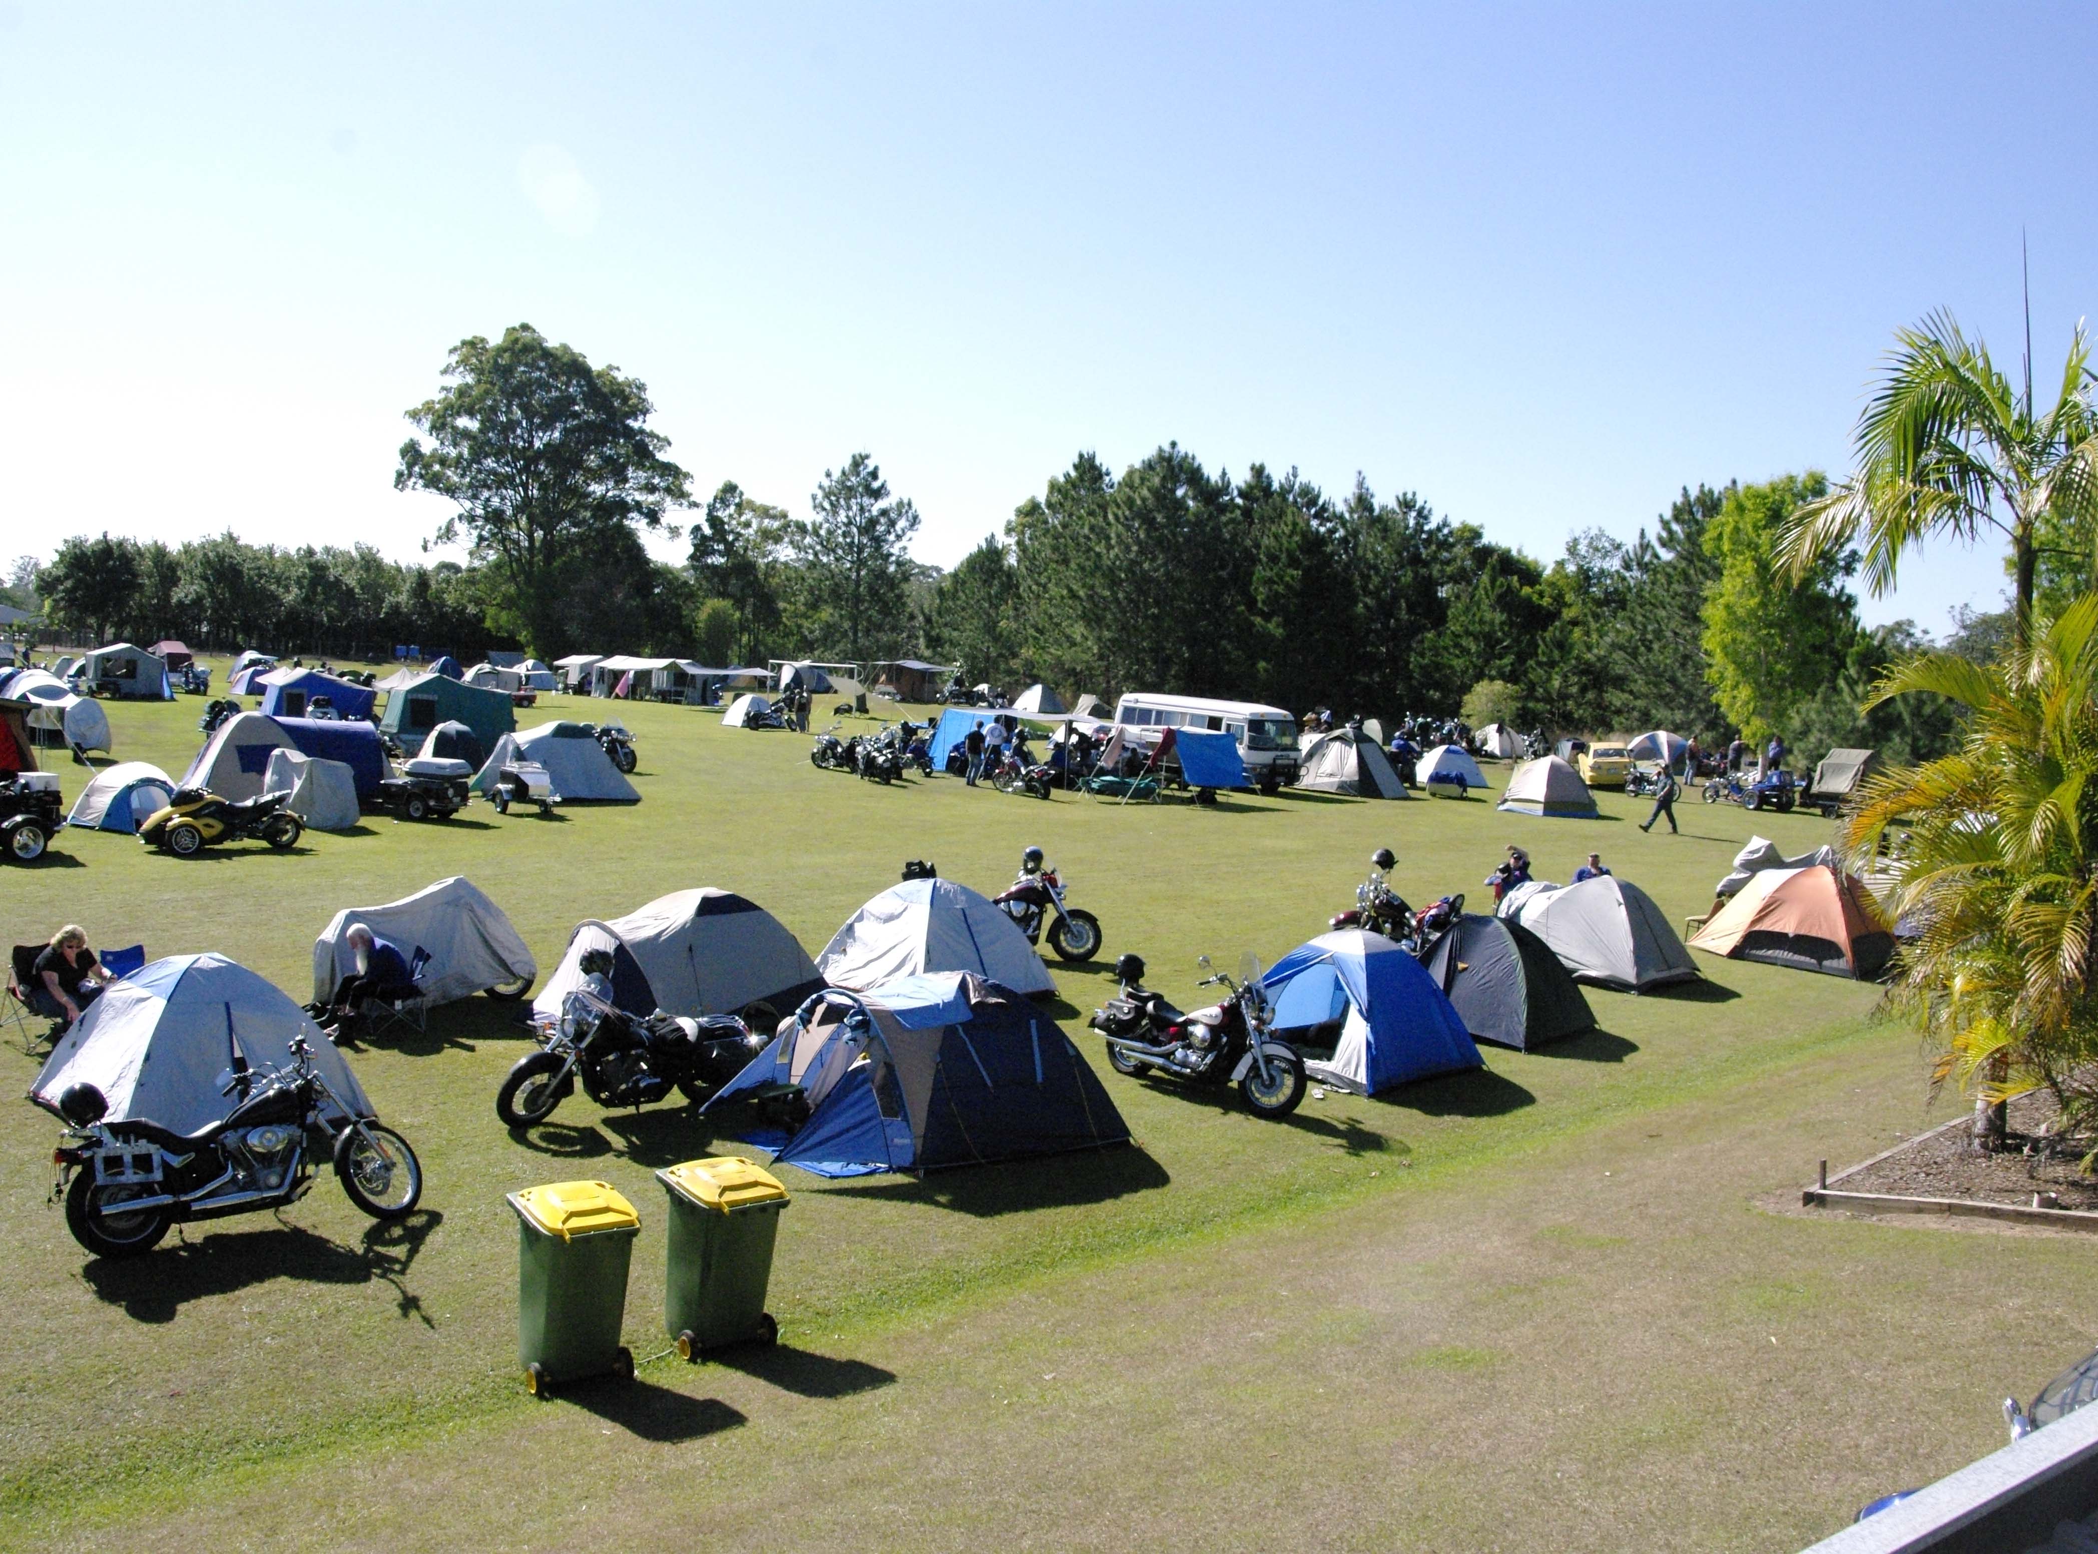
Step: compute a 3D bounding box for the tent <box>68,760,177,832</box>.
[{"bbox_3d":[-16.718,0.322,32.135,1.800,1.140,1.700,8,7,42],"label":"tent"}]

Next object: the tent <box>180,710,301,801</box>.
[{"bbox_3d":[-17.096,-0.511,37.484,2.400,1.800,2.400,1,6,-25],"label":"tent"}]

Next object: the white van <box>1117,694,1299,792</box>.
[{"bbox_3d":[4.560,-1.071,51.893,2.030,2.520,6.050,-1,6,-37],"label":"white van"}]

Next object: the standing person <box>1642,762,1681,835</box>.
[{"bbox_3d":[15.324,0.505,43.757,0.750,1.740,0.500,3,5,11],"label":"standing person"}]

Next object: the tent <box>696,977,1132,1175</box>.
[{"bbox_3d":[-1.190,2.464,15.718,3.100,1.400,2.400,0,6,-33],"label":"tent"}]

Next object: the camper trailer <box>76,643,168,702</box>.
[{"bbox_3d":[-34.043,-3.947,64.763,2.800,2.020,2.100,0,6,-32],"label":"camper trailer"}]

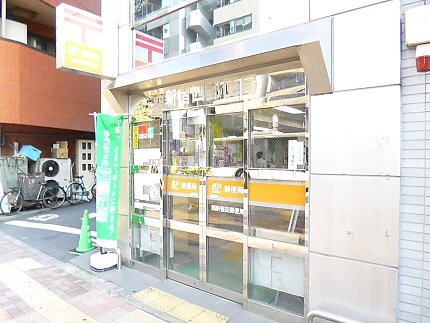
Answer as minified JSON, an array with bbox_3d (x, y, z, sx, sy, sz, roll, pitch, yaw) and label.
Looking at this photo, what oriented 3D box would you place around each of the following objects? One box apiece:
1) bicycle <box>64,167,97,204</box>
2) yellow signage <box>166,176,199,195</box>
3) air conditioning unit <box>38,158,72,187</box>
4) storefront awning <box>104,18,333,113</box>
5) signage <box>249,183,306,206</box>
[{"bbox_3d":[-4.340,0.840,10.151,0.570,1.100,1.750,0,1,22],"label":"bicycle"},{"bbox_3d":[-0.416,0.311,3.695,0.560,0.195,0.020,1,1,37],"label":"yellow signage"},{"bbox_3d":[-5.332,0.548,9.806,0.340,1.280,0.945,1,1,37],"label":"air conditioning unit"},{"bbox_3d":[-0.296,-0.908,3.307,3.020,0.640,0.310,1,1,37],"label":"storefront awning"},{"bbox_3d":[0.588,0.313,2.891,0.600,0.193,0.020,1,1,37],"label":"signage"}]

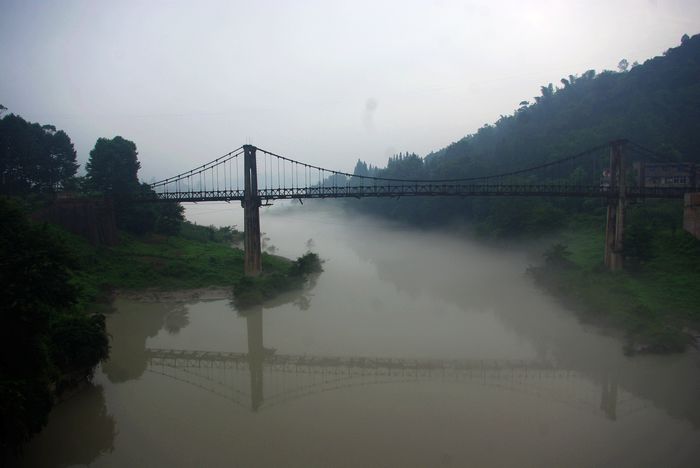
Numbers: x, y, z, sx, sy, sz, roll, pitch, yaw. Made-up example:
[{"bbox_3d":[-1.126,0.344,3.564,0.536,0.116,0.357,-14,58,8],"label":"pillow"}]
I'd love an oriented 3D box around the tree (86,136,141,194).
[{"bbox_3d":[-67.520,-18.843,150.000,15.000,18.000,14.000,-1,4,0],"label":"tree"}]

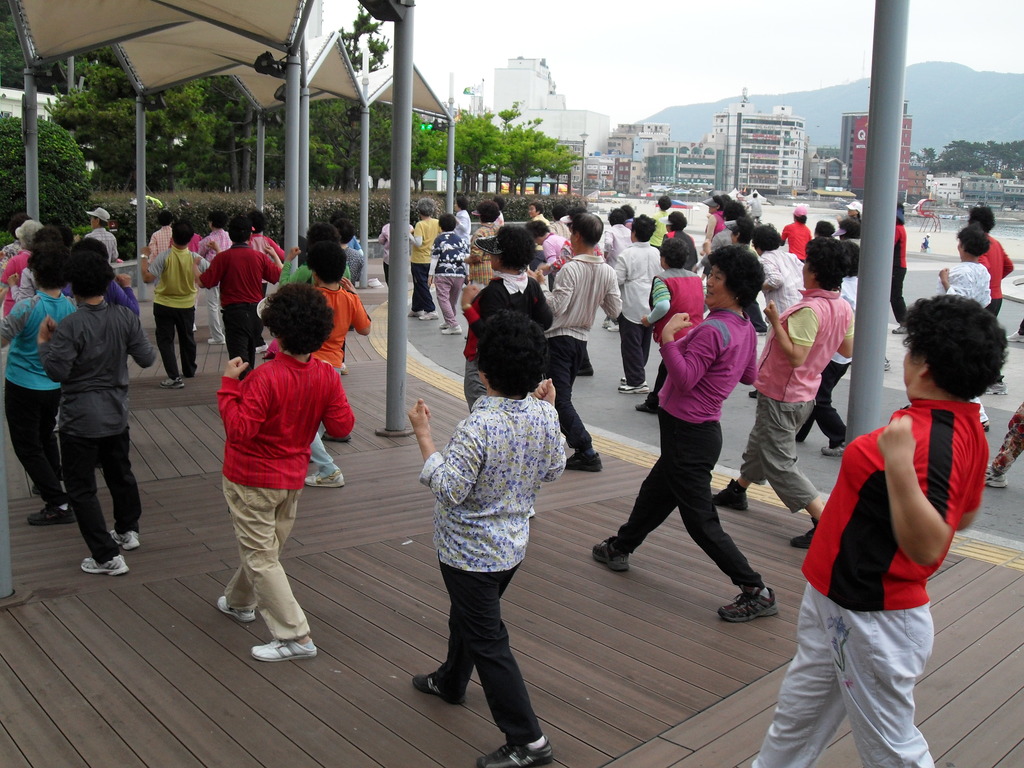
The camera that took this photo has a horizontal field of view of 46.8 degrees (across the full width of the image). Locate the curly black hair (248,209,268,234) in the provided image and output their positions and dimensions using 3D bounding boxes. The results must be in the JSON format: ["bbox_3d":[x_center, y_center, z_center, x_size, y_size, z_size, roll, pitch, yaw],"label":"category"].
[{"bbox_3d":[-2.726,-1.732,12.648,0.215,0.260,0.230,-1,10,-11],"label":"curly black hair"}]

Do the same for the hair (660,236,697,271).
[{"bbox_3d":[1.293,-1.028,9.355,0.215,0.240,0.235,-8,13,-42],"label":"hair"}]

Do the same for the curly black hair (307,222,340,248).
[{"bbox_3d":[-1.466,-1.131,9.200,0.260,0.280,0.260,-2,10,-20],"label":"curly black hair"}]

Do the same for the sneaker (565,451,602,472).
[{"bbox_3d":[0.465,0.504,7.750,0.275,0.120,0.105,4,10,14],"label":"sneaker"}]

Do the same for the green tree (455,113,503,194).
[{"bbox_3d":[-1.277,-8.210,45.268,2.200,4.250,2.200,1,10,0],"label":"green tree"}]

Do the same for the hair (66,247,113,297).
[{"bbox_3d":[-1.968,-0.522,5.537,0.220,0.245,0.235,-1,10,-11],"label":"hair"}]

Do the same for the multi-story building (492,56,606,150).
[{"bbox_3d":[13.014,-89.749,400.000,34.000,40.000,36.000,3,10,14],"label":"multi-story building"}]

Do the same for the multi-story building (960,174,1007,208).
[{"bbox_3d":[157.869,-64.621,396.196,15.000,11.000,11.000,3,10,11],"label":"multi-story building"}]

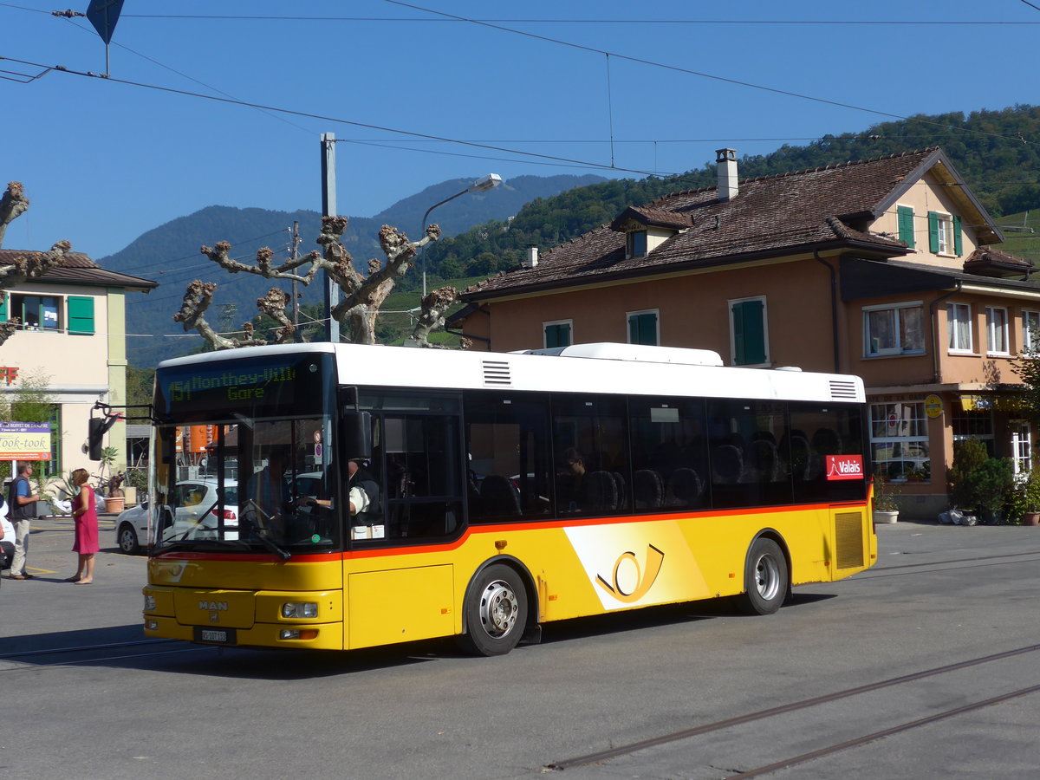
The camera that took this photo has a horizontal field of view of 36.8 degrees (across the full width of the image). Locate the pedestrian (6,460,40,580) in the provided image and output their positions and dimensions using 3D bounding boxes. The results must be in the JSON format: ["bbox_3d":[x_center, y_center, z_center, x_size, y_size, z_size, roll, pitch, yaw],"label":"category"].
[{"bbox_3d":[-7.400,1.939,23.300,0.470,1.750,0.500,-2,-3,-3],"label":"pedestrian"}]

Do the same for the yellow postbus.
[{"bbox_3d":[0.581,1.107,17.014,2.410,2.920,9.380,-5,-5,40],"label":"yellow postbus"}]

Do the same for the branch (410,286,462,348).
[{"bbox_3d":[-1.552,-1.343,29.000,0.950,1.150,0.900,-2,-3,0],"label":"branch"}]

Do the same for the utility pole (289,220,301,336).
[{"bbox_3d":[-7.166,-0.642,50.721,0.420,9.800,0.300,-2,-3,0],"label":"utility pole"}]

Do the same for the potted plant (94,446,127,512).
[{"bbox_3d":[-12.189,2.644,46.500,0.950,1.950,0.950,-2,-3,0],"label":"potted plant"}]

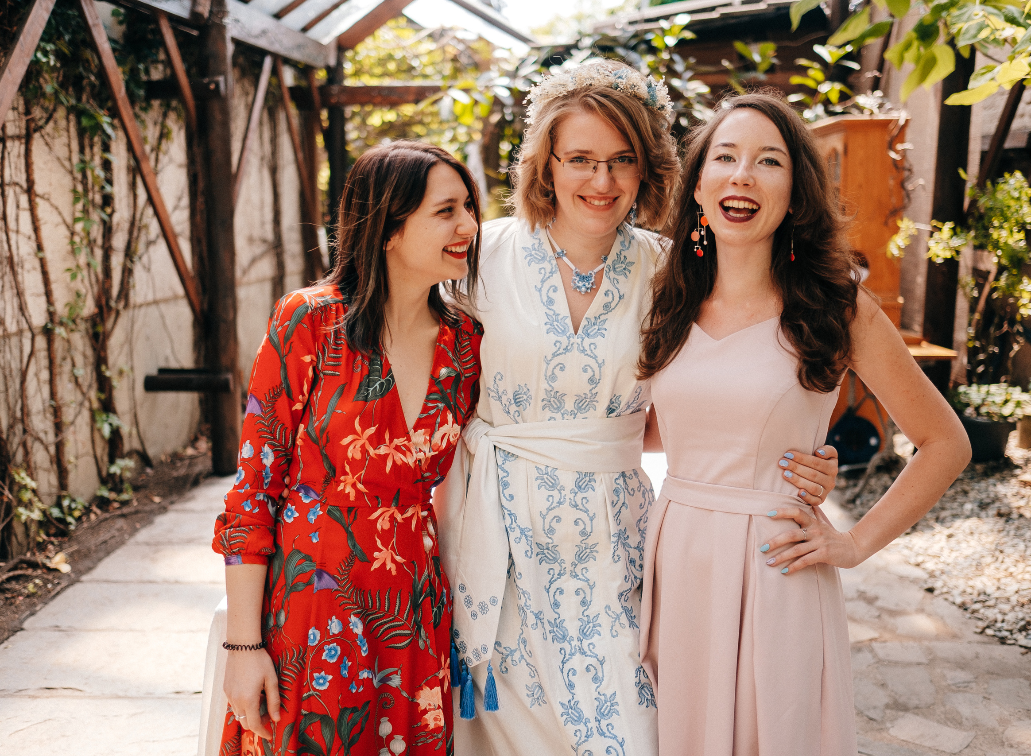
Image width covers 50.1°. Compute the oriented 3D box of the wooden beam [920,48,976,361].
[{"bbox_3d":[2.735,-0.827,7.028,0.150,2.700,0.150,1,8,0],"label":"wooden beam"}]

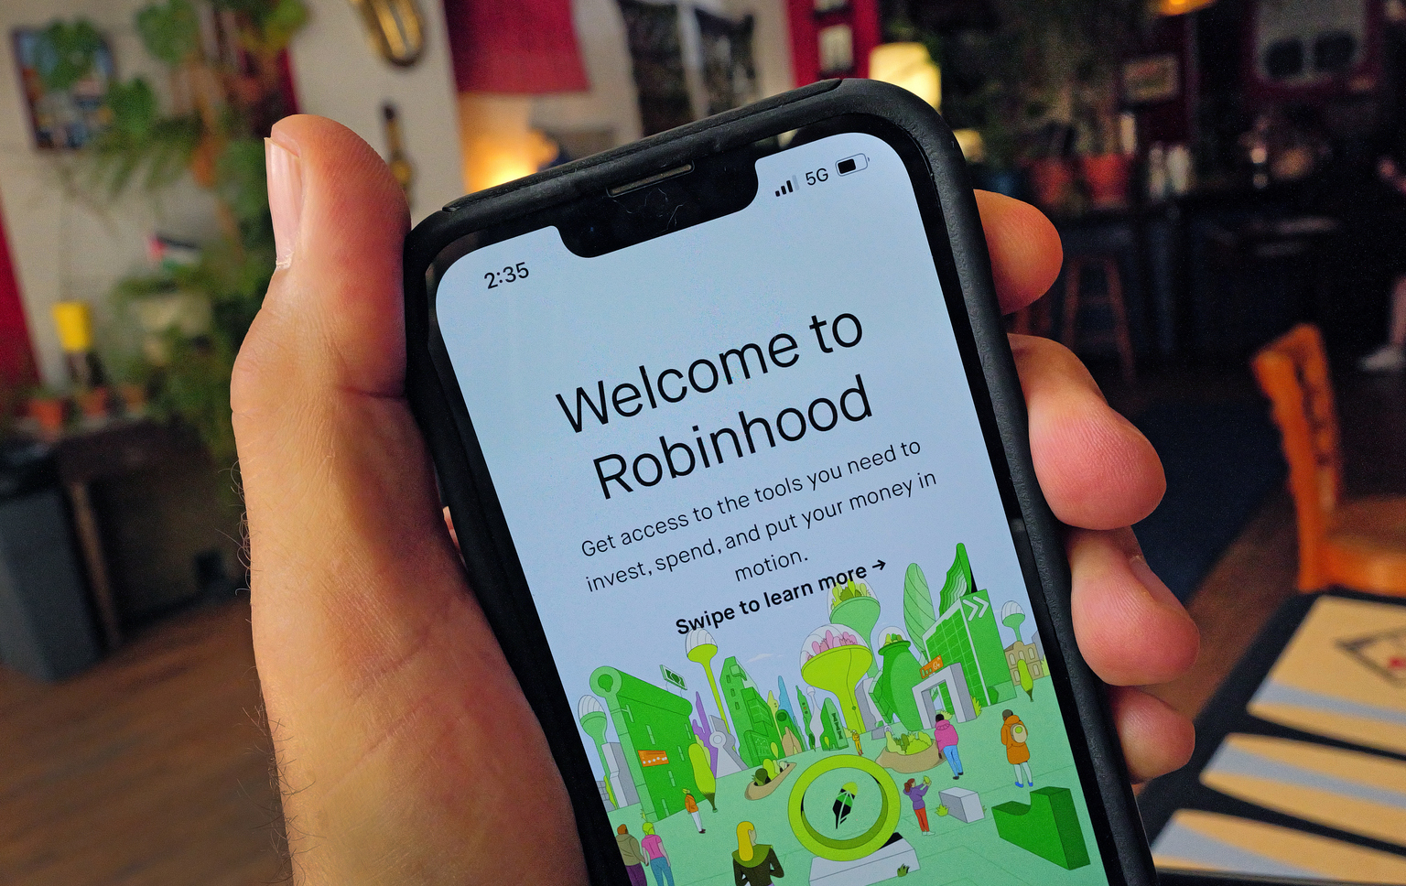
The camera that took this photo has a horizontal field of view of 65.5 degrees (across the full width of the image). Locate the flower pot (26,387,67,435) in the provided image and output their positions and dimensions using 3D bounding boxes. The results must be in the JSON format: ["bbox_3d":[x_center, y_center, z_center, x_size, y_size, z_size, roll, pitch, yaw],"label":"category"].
[{"bbox_3d":[-2.400,-0.113,4.000,0.130,0.140,0.130,-5,12,0],"label":"flower pot"}]

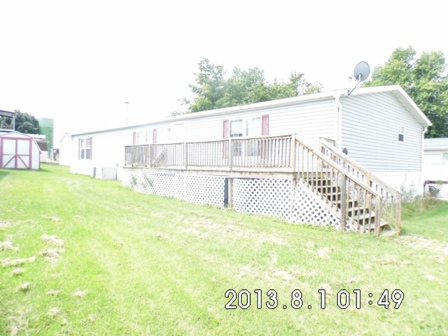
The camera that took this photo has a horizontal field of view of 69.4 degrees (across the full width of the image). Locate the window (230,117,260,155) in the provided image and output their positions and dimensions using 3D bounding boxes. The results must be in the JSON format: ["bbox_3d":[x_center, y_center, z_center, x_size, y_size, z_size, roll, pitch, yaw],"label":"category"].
[{"bbox_3d":[0.788,-1.210,12.825,0.100,1.532,1.741,1,0,-44],"label":"window"}]

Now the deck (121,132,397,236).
[{"bbox_3d":[0.147,0.249,11.805,2.346,2.326,11.608,1,0,-44],"label":"deck"}]

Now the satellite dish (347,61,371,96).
[{"bbox_3d":[4.123,-2.716,9.946,0.640,1.060,0.620,1,0,-17],"label":"satellite dish"}]

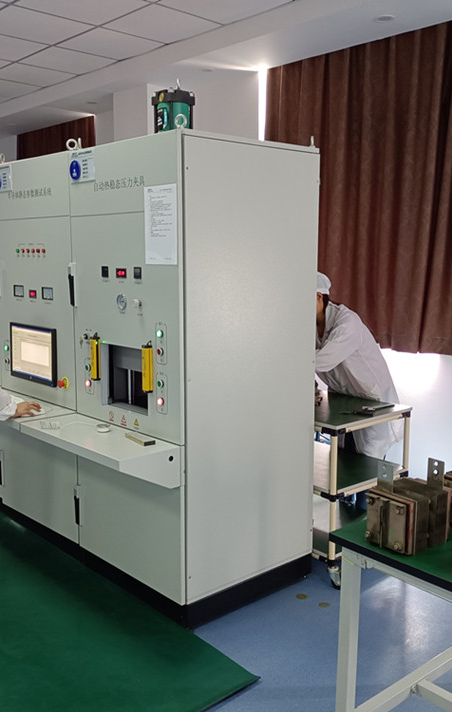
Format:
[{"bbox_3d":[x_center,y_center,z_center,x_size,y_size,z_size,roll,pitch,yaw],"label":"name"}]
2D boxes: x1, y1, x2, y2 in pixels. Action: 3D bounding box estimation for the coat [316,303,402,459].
[{"bbox_3d":[0.658,0.115,3.942,0.680,0.890,0.540,-8,13,-42],"label":"coat"}]

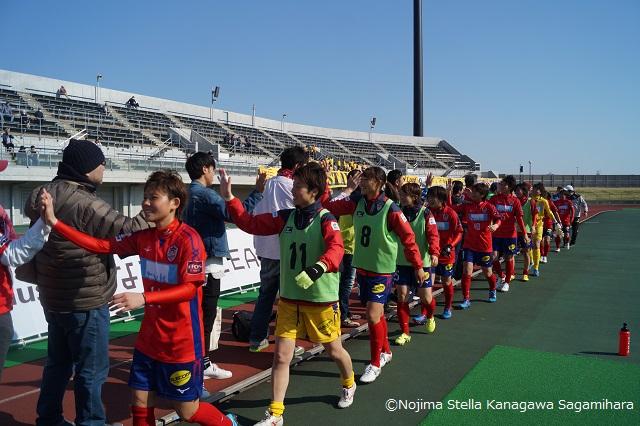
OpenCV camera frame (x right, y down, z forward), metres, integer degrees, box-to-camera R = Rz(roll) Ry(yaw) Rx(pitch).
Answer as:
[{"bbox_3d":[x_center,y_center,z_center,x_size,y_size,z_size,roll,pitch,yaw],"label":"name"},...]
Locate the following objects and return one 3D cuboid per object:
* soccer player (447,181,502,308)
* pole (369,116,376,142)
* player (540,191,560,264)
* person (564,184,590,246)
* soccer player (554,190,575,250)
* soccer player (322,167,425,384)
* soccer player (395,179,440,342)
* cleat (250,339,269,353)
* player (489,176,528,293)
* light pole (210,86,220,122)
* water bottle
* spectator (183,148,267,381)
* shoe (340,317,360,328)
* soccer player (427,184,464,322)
[{"bbox_3d":[2.011,0.397,6.236,0.720,1.569,0.620,0,2,27],"label":"soccer player"},{"bbox_3d":[7.044,-11.100,64.000,0.650,3.450,0.700,-3,3,-41],"label":"pole"},{"bbox_3d":[4.834,0.284,10.124,0.550,1.518,0.520,1,3,33],"label":"player"},{"bbox_3d":[7.363,0.043,13.740,0.600,1.740,0.480,2,3,38],"label":"person"},{"bbox_3d":[6.233,0.185,12.293,0.520,1.519,0.580,1,2,31],"label":"soccer player"},{"bbox_3d":[0.379,0.459,3.931,0.830,1.660,0.600,1,3,33],"label":"soccer player"},{"bbox_3d":[0.940,0.477,4.829,0.650,1.543,0.620,1,3,33],"label":"soccer player"},{"bbox_3d":[-0.553,1.190,4.384,0.100,0.110,0.270,2,3,37],"label":"cleat"},{"bbox_3d":[2.817,0.302,7.157,0.580,1.690,0.550,1,2,30],"label":"player"},{"bbox_3d":[-10.477,-10.957,48.000,0.850,3.400,0.600,1,2,34],"label":"light pole"},{"bbox_3d":[2.672,1.109,4.201,0.089,0.282,0.089,1,3,40],"label":"water bottle"},{"bbox_3d":[-0.757,0.399,3.692,0.600,1.740,0.540,-2,3,-37],"label":"spectator"},{"bbox_3d":[0.327,1.163,5.147,0.270,0.110,0.100,1,2,18],"label":"shoe"},{"bbox_3d":[1.395,0.443,5.436,0.500,1.530,0.480,2,3,37],"label":"soccer player"}]

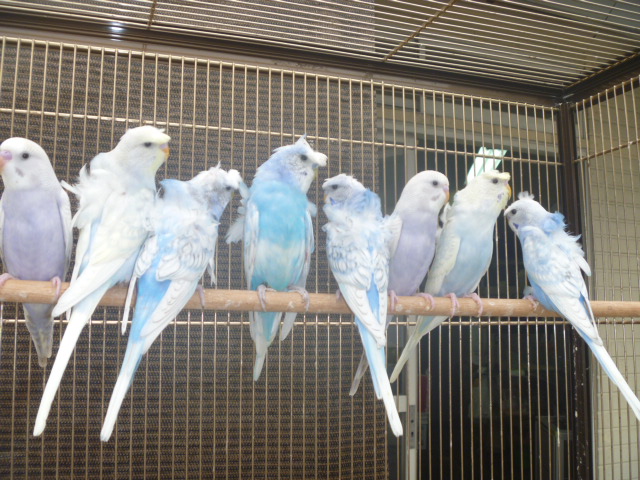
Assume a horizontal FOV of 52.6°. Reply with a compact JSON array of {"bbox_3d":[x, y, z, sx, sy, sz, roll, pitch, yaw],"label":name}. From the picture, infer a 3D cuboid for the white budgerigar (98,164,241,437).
[{"bbox_3d":[-0.089,0.033,0.399,0.056,0.167,0.112,-4,-8,29],"label":"white budgerigar"}]

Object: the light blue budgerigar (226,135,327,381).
[{"bbox_3d":[-0.028,0.021,0.432,0.060,0.160,0.117,3,-7,-21],"label":"light blue budgerigar"}]

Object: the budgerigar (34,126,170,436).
[{"bbox_3d":[-0.124,0.019,0.380,0.055,0.181,0.088,-5,-9,35],"label":"budgerigar"}]

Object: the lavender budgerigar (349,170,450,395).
[{"bbox_3d":[0.056,0.036,0.467,0.049,0.163,0.112,5,-9,-36],"label":"lavender budgerigar"}]

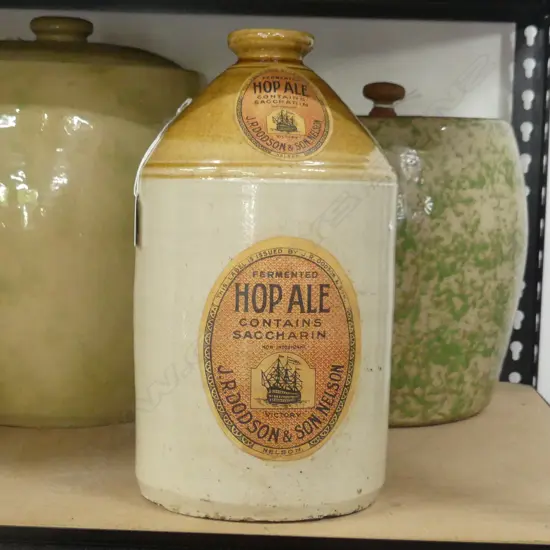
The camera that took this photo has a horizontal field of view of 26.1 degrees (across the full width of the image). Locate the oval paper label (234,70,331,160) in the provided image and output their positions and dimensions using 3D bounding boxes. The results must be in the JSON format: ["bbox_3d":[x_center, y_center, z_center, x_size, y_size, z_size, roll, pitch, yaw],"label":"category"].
[{"bbox_3d":[0.008,-0.122,0.890,0.074,0.097,0.013,1,-35,-8],"label":"oval paper label"}]

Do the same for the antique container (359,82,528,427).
[{"bbox_3d":[0.116,-0.014,1.330,0.330,0.317,0.330,1,6,0],"label":"antique container"}]

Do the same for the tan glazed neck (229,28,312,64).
[{"bbox_3d":[-0.002,-0.181,0.950,0.069,0.025,0.069,2,5,0],"label":"tan glazed neck"}]

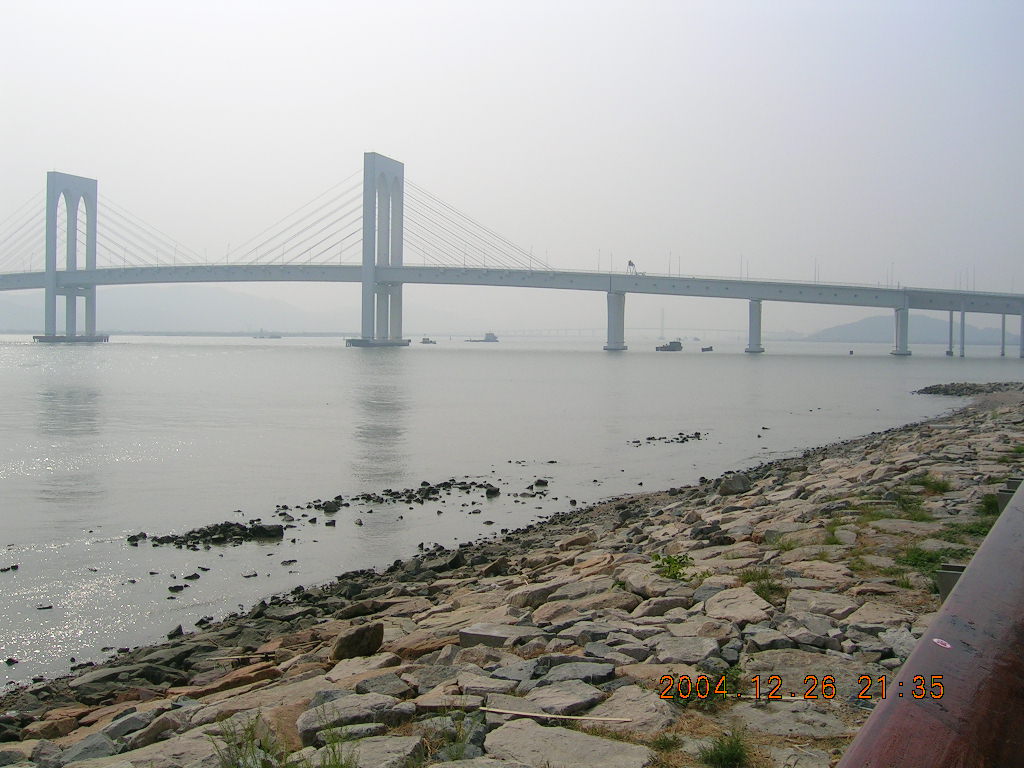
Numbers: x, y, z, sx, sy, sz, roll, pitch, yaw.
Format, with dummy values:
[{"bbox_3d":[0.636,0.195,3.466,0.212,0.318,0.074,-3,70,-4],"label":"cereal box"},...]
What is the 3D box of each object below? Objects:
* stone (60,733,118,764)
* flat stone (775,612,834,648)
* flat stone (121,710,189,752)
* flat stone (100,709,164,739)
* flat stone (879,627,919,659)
[{"bbox_3d":[-3.295,2.844,8.091,0.412,0.136,0.347,-7,-3,-20],"label":"stone"},{"bbox_3d":[2.283,1.938,8.104,0.376,0.174,0.431,-4,0,6],"label":"flat stone"},{"bbox_3d":[-2.823,2.744,8.215,0.504,0.145,0.346,-8,0,-22],"label":"flat stone"},{"bbox_3d":[-3.262,2.910,8.889,0.502,0.136,0.349,-7,-3,-20],"label":"flat stone"},{"bbox_3d":[2.761,1.863,7.397,0.260,0.130,0.360,-3,0,20],"label":"flat stone"}]

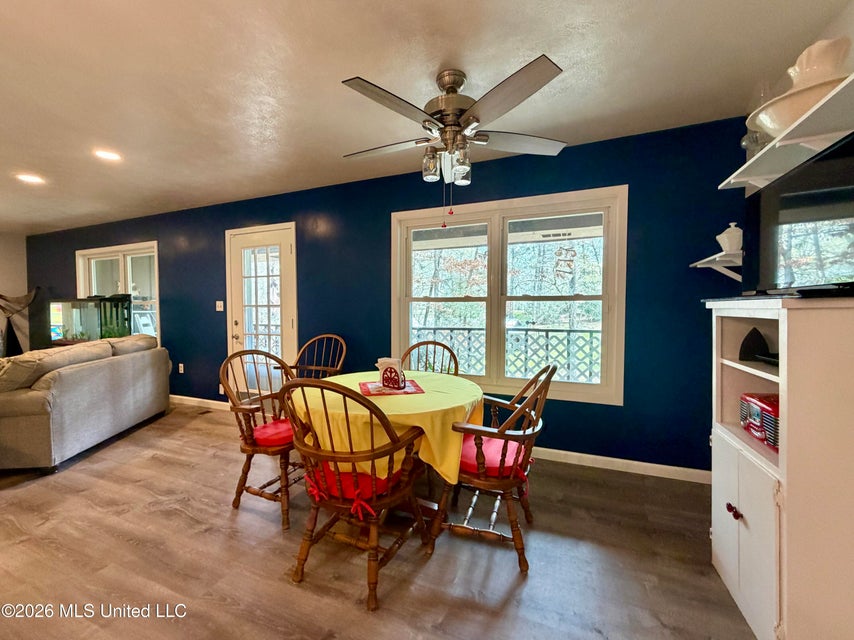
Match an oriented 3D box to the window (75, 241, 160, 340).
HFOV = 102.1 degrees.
[{"bbox_3d":[-4.354,-0.227,4.853,1.900,1.605,0.110,1,2,22],"label":"window"}]

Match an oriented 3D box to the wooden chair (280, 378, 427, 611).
[{"bbox_3d":[-0.334,0.680,1.581,0.570,0.925,0.610,1,2,22],"label":"wooden chair"}]

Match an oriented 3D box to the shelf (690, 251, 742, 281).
[{"bbox_3d":[1.834,-0.284,2.051,0.290,0.175,0.560,1,2,22],"label":"shelf"}]

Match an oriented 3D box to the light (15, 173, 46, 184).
[{"bbox_3d":[-3.795,-1.350,3.306,0.175,0.030,0.175,1,2,22],"label":"light"}]

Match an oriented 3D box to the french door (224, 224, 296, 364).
[{"bbox_3d":[-1.855,0.023,3.873,1.045,2.116,0.080,1,2,22],"label":"french door"}]

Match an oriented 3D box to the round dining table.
[{"bbox_3d":[-0.198,0.754,1.948,1.030,0.750,1.030,0,2,0],"label":"round dining table"}]

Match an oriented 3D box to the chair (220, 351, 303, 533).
[{"bbox_3d":[-0.923,0.660,2.183,0.590,0.930,0.580,1,2,25],"label":"chair"}]

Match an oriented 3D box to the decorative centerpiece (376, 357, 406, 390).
[{"bbox_3d":[-0.207,0.306,2.027,0.175,0.172,0.075,1,2,33],"label":"decorative centerpiece"}]

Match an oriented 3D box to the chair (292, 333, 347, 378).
[{"bbox_3d":[-1.077,0.632,3.195,0.580,0.930,0.580,1,2,23],"label":"chair"}]

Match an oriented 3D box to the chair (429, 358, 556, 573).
[{"bbox_3d":[0.350,0.671,1.797,0.590,0.930,0.580,1,2,19],"label":"chair"}]

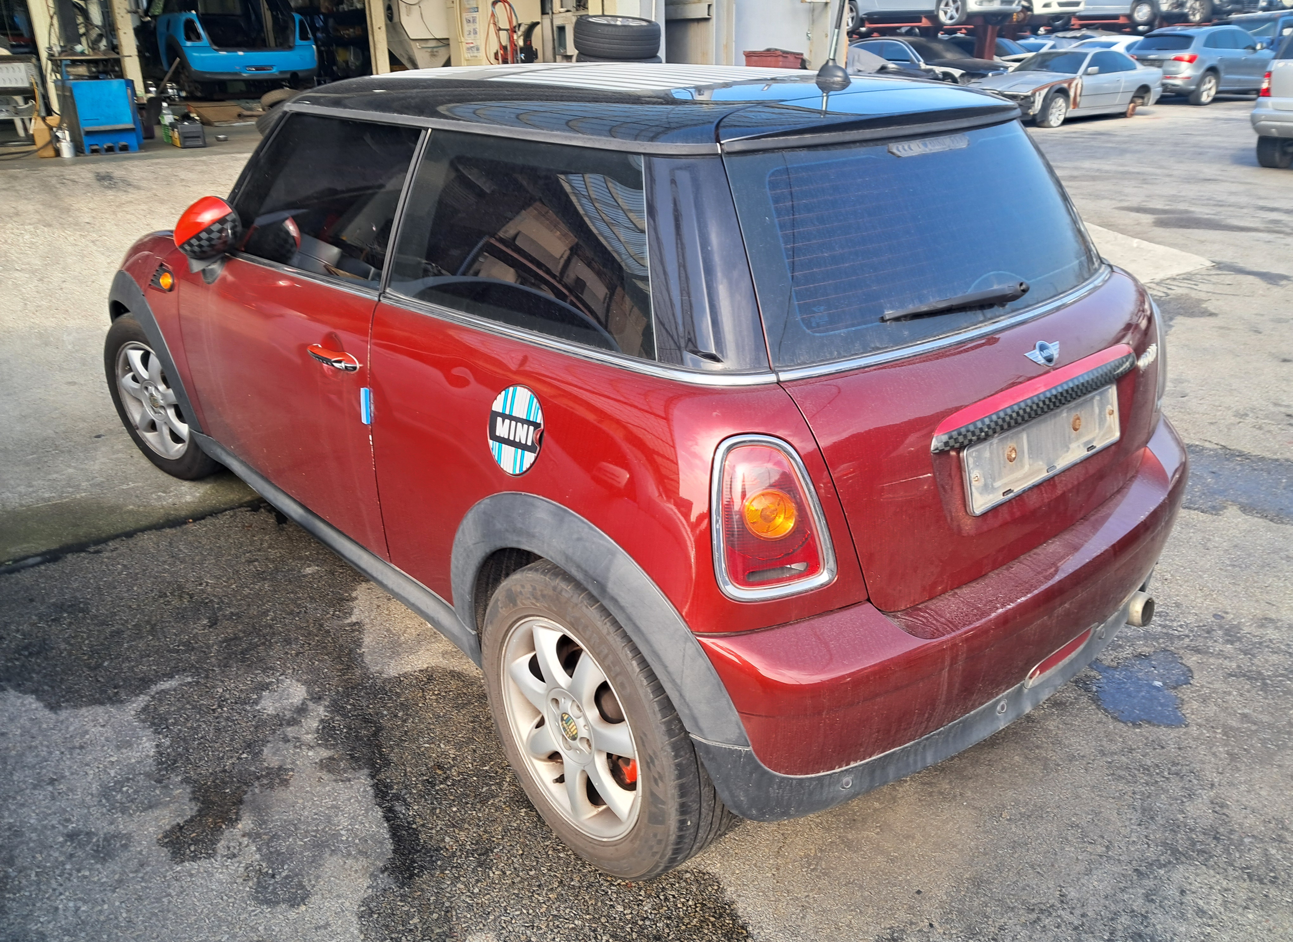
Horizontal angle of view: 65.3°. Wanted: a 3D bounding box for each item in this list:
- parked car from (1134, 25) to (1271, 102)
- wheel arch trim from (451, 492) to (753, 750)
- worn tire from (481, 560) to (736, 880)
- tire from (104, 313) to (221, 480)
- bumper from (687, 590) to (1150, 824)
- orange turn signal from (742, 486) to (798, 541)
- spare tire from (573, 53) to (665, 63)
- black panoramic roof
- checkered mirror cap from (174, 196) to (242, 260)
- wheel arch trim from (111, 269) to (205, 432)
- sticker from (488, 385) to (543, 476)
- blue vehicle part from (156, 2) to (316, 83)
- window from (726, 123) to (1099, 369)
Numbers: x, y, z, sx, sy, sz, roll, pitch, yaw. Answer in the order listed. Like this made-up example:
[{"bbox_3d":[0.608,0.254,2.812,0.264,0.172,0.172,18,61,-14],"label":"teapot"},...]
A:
[{"bbox_3d":[13.461,-9.832,24.324,4.630,1.650,1.920,-16,28,-32],"label":"parked car"},{"bbox_3d":[-0.103,0.226,1.703,0.120,0.390,0.800,-19,29,-36],"label":"wheel arch trim"},{"bbox_3d":[-0.084,0.452,1.914,0.205,0.615,0.615,-20,30,-37],"label":"worn tire"},{"bbox_3d":[-1.710,-0.279,3.650,0.615,0.615,0.205,15,28,31],"label":"tire"},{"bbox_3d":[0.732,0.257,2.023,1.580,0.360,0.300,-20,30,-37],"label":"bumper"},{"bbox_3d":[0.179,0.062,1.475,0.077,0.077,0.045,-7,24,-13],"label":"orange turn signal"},{"bbox_3d":[-0.200,-2.942,7.400,0.645,0.225,0.645,-1,23,0],"label":"spare tire"},{"bbox_3d":[0.000,-0.904,2.426,1.130,0.130,1.580,-20,30,-37],"label":"black panoramic roof"},{"bbox_3d":[-1.136,-0.632,2.608,0.125,0.155,0.200,-12,26,-24],"label":"checkered mirror cap"},{"bbox_3d":[-1.690,-0.466,3.458,0.135,0.460,0.880,-19,29,-36],"label":"wheel arch trim"},{"bbox_3d":[-0.221,-0.064,1.731,0.020,0.175,0.172,-12,25,-43],"label":"sticker"},{"bbox_3d":[-4.862,-5.212,12.238,1.660,0.840,1.150,-14,27,-28],"label":"blue vehicle part"},{"bbox_3d":[0.556,-0.468,1.879,1.070,0.380,0.100,-19,-5,-36],"label":"window"}]

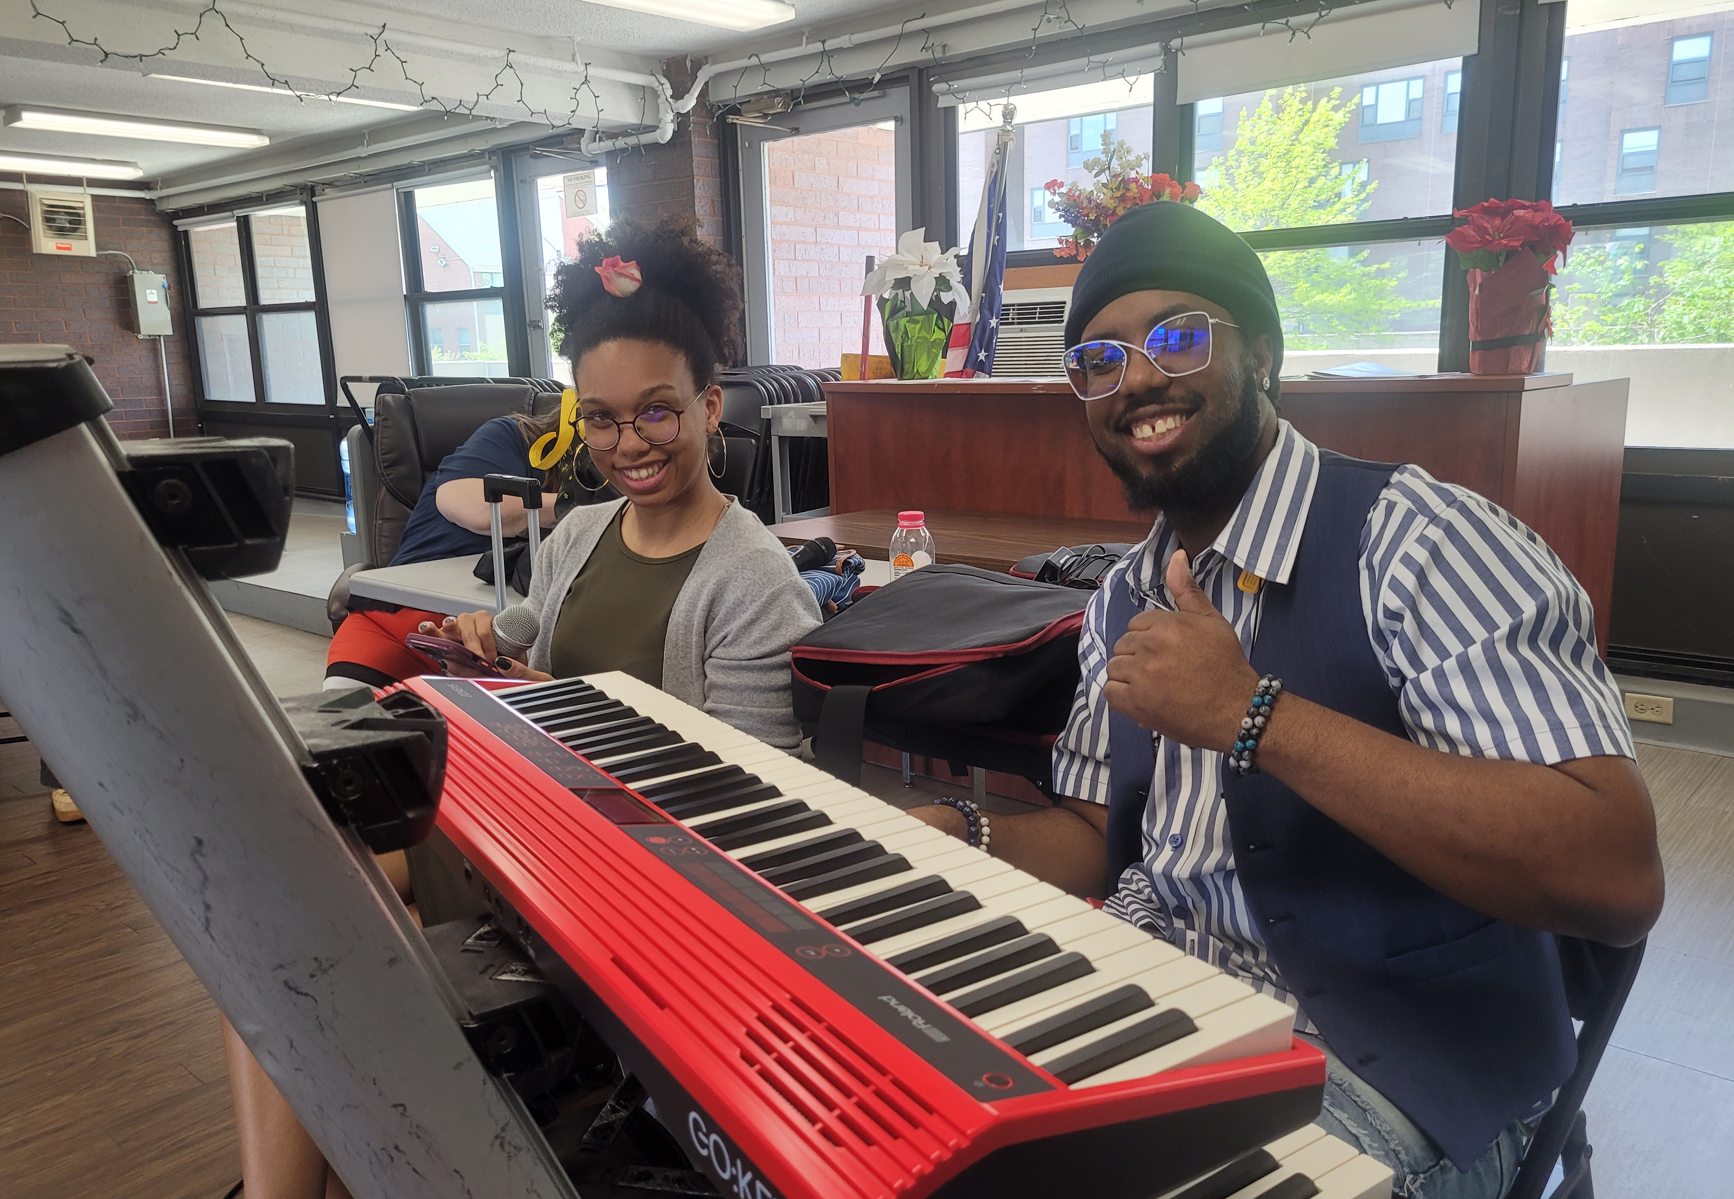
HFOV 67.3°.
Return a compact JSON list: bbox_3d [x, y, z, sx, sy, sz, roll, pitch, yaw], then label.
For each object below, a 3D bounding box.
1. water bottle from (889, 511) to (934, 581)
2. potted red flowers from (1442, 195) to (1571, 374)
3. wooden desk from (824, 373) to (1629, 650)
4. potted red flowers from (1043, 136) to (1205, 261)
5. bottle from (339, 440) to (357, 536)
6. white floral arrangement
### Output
[{"bbox_3d":[0.073,-0.054,2.067,0.069,0.175,0.069,-2,11,0],"label":"water bottle"},{"bbox_3d":[1.293,-0.629,2.636,0.260,0.365,0.260,8,15,40],"label":"potted red flowers"},{"bbox_3d":[0.869,-0.054,3.438,1.790,1.065,0.930,8,15,40],"label":"wooden desk"},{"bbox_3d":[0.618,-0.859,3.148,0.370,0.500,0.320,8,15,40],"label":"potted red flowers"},{"bbox_3d":[-1.897,-0.482,4.953,0.270,0.480,0.270,8,15,40],"label":"bottle"},{"bbox_3d":[0.136,-0.894,3.589,0.290,0.250,0.280,-2,11,0],"label":"white floral arrangement"}]

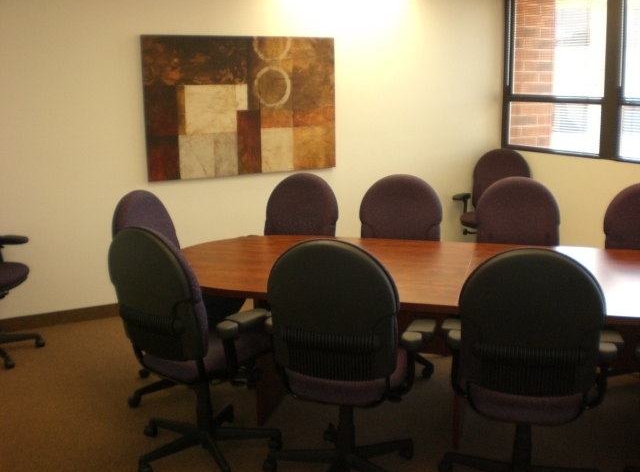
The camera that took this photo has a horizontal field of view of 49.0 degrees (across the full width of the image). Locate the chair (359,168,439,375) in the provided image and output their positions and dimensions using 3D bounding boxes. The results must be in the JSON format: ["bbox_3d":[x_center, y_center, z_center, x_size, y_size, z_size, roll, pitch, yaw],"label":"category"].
[{"bbox_3d":[0.397,0.211,3.930,0.650,1.060,0.640,2,12,12],"label":"chair"}]

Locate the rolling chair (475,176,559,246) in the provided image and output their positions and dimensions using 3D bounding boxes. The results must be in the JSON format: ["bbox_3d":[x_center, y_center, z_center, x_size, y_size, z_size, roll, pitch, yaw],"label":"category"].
[{"bbox_3d":[1.026,0.225,3.815,0.650,1.060,0.640,3,13,18],"label":"rolling chair"}]

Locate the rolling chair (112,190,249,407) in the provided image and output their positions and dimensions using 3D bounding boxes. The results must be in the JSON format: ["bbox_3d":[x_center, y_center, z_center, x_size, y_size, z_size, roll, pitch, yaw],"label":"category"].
[{"bbox_3d":[-0.700,0.303,3.582,0.640,1.060,0.650,4,13,21],"label":"rolling chair"}]

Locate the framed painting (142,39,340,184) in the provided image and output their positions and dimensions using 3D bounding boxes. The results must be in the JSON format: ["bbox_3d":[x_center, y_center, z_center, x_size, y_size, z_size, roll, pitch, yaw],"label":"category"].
[{"bbox_3d":[-0.525,-0.925,5.028,1.427,0.983,0.040,-7,13,-25],"label":"framed painting"}]

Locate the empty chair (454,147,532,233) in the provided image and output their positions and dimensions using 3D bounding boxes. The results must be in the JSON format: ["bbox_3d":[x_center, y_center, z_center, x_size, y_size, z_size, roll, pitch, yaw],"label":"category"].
[{"bbox_3d":[1.331,-0.153,5.570,0.650,1.060,0.640,6,14,31],"label":"empty chair"}]

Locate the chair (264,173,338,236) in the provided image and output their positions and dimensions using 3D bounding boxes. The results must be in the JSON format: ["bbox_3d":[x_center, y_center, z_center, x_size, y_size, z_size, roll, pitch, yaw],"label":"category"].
[{"bbox_3d":[-0.247,0.186,4.098,0.650,1.060,0.640,5,14,27],"label":"chair"}]

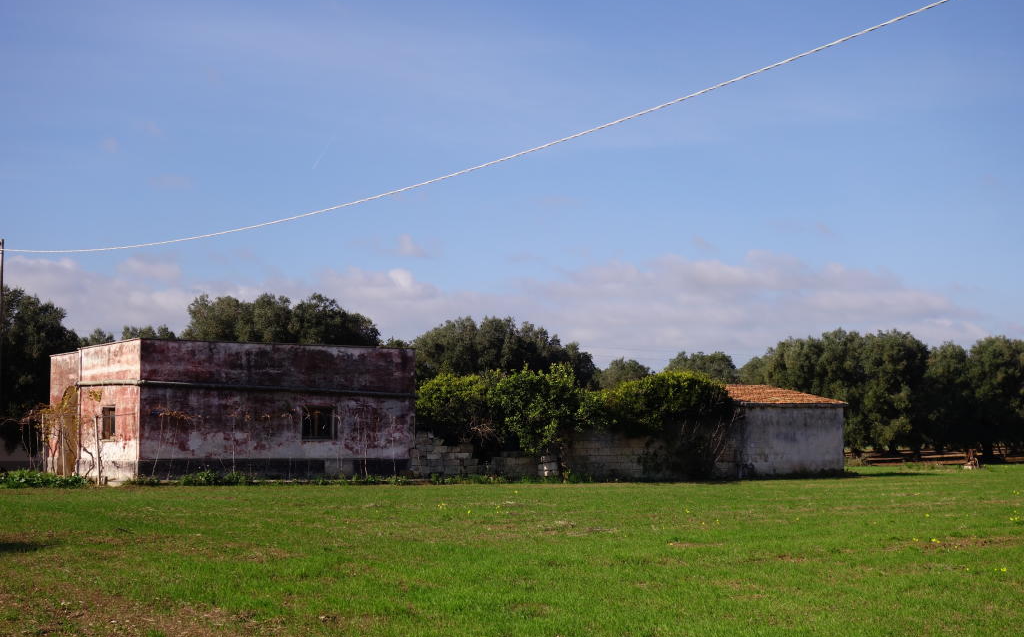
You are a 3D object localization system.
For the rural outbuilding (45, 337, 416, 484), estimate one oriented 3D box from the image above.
[{"bbox_3d":[-11.520,3.830,58.160,10.750,4.950,12.200,3,-6,-31],"label":"rural outbuilding"}]

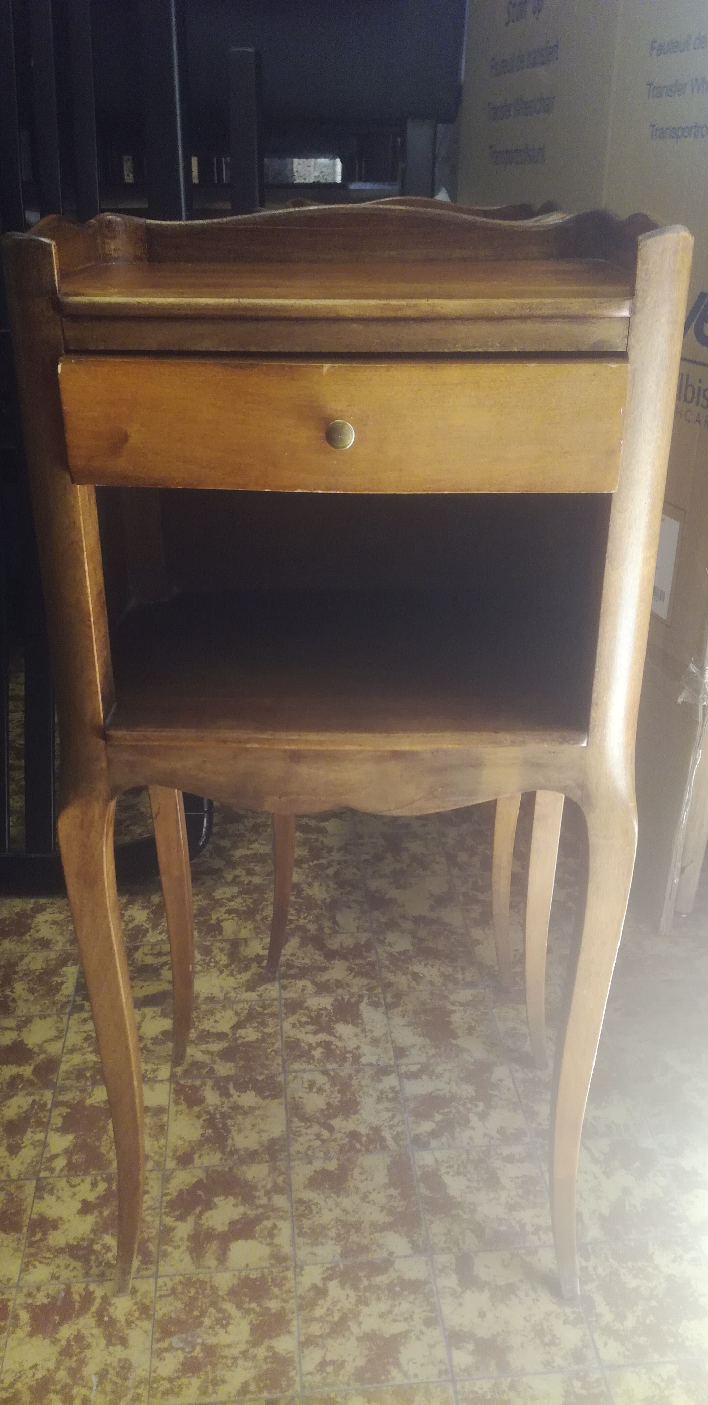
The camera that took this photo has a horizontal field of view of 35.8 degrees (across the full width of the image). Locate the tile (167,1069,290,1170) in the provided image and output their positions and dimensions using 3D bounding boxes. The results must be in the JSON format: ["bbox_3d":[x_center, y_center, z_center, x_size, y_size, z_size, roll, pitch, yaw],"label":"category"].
[{"bbox_3d":[-0.107,0.356,0.936,0.099,0.004,0.099,-2,23,-5],"label":"tile"}]

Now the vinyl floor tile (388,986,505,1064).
[{"bbox_3d":[0.086,0.311,1.055,0.102,0.003,0.100,-2,26,-5],"label":"vinyl floor tile"}]

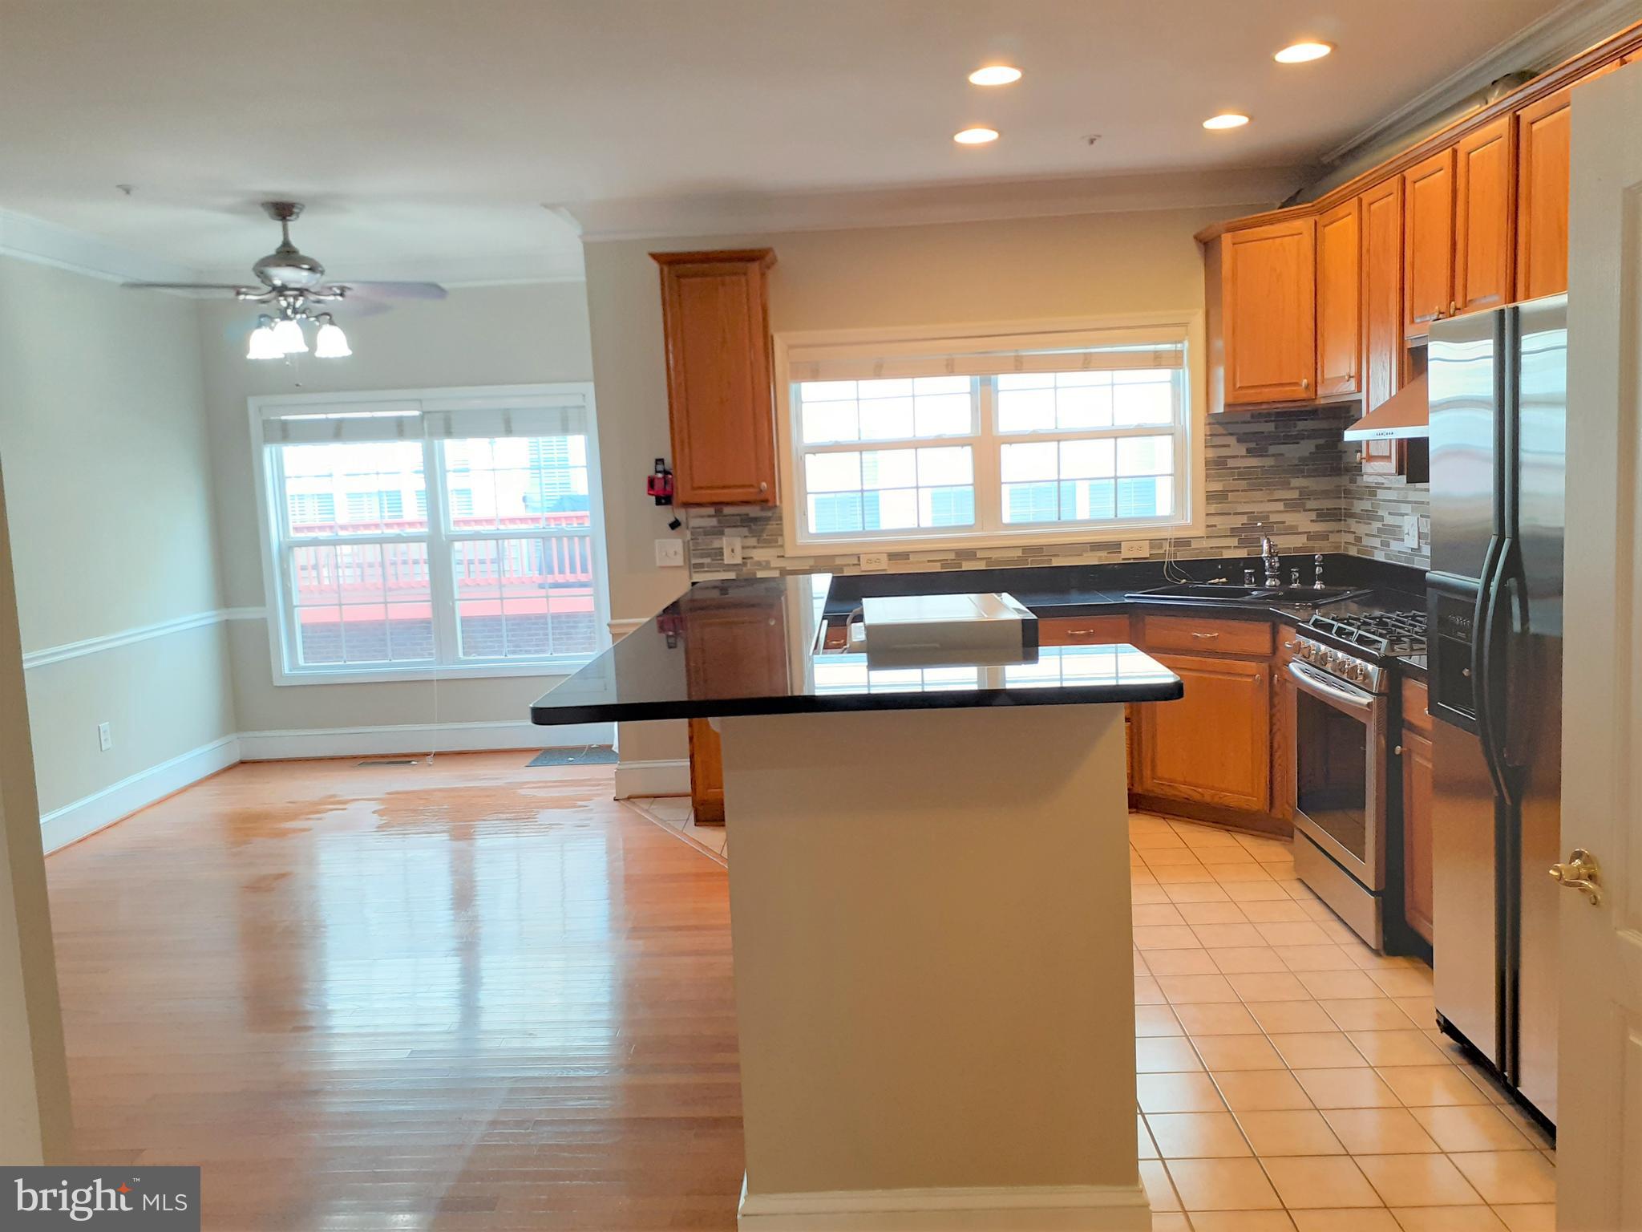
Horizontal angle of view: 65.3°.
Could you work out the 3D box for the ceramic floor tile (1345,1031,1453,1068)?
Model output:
[{"bbox_3d":[1.478,1.110,3.284,0.200,0.010,0.200,-2,6,2],"label":"ceramic floor tile"}]

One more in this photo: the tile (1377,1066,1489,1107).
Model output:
[{"bbox_3d":[1.471,1.133,3.083,0.200,0.010,0.200,-2,6,2],"label":"tile"}]

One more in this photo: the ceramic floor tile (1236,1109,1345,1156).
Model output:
[{"bbox_3d":[1.058,1.173,2.898,0.200,0.010,0.200,-2,6,2],"label":"ceramic floor tile"}]

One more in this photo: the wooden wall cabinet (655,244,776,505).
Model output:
[{"bbox_3d":[-0.451,-1.066,5.862,0.480,1.120,0.320,-2,6,3],"label":"wooden wall cabinet"}]

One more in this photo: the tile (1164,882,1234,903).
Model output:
[{"bbox_3d":[1.288,0.955,4.390,0.197,0.010,0.192,-2,7,2],"label":"tile"}]

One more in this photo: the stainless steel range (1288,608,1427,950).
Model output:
[{"bbox_3d":[1.964,0.508,4.112,0.720,0.930,0.757,-2,6,3],"label":"stainless steel range"}]

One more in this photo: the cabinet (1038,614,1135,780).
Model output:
[{"bbox_3d":[1.158,0.398,5.796,0.456,0.863,0.611,-2,7,2],"label":"cabinet"}]

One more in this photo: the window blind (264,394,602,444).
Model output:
[{"bbox_3d":[-2.125,-1.052,6.863,1.760,0.225,0.060,-2,7,2],"label":"window blind"}]

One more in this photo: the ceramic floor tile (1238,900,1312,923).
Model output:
[{"bbox_3d":[1.483,0.972,4.191,0.197,0.010,0.192,-2,7,2],"label":"ceramic floor tile"}]

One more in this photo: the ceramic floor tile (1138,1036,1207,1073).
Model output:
[{"bbox_3d":[0.870,1.135,3.310,0.200,0.010,0.200,-2,6,2],"label":"ceramic floor tile"}]

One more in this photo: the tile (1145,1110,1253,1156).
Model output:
[{"bbox_3d":[0.856,1.182,2.907,0.200,0.010,0.200,-2,6,2],"label":"tile"}]

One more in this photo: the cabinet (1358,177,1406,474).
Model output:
[{"bbox_3d":[2.202,-1.046,4.680,0.326,1.087,0.397,-2,7,2],"label":"cabinet"}]

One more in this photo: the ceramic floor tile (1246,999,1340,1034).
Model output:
[{"bbox_3d":[1.293,1.104,3.518,0.200,0.010,0.200,-2,7,2],"label":"ceramic floor tile"}]

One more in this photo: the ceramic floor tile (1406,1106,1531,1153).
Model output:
[{"bbox_3d":[1.464,1.157,2.881,0.200,0.010,0.200,-2,6,2],"label":"ceramic floor tile"}]

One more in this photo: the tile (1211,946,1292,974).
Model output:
[{"bbox_3d":[1.289,1.042,3.863,0.199,0.010,0.199,-2,6,3],"label":"tile"}]

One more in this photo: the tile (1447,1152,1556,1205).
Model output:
[{"bbox_3d":[1.466,1.191,2.701,0.200,0.010,0.200,-2,7,2],"label":"tile"}]

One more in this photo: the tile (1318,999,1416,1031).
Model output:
[{"bbox_3d":[1.474,1.079,3.454,0.199,0.010,0.199,-2,6,3],"label":"tile"}]

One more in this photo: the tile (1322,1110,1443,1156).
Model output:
[{"bbox_3d":[1.271,1.175,2.912,0.200,0.010,0.200,-2,7,2],"label":"tile"}]

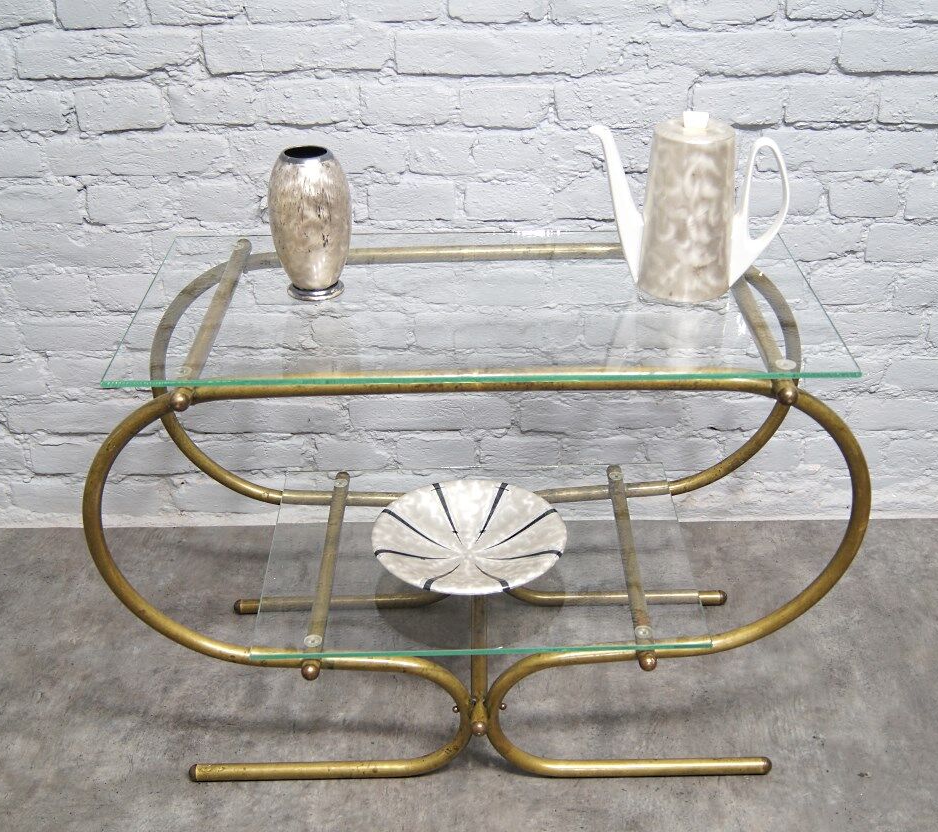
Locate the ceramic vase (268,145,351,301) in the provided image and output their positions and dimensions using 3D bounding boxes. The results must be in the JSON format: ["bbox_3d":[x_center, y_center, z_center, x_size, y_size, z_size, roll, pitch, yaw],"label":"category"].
[{"bbox_3d":[-0.191,-0.235,1.518,0.098,0.176,0.098,-1,30,0],"label":"ceramic vase"}]

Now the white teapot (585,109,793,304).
[{"bbox_3d":[0.264,-0.258,1.507,0.245,0.214,0.114,1,30,4],"label":"white teapot"}]

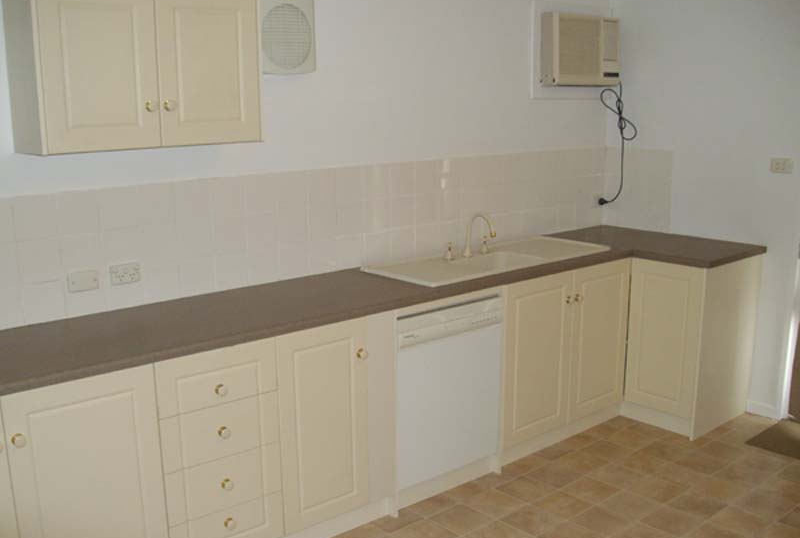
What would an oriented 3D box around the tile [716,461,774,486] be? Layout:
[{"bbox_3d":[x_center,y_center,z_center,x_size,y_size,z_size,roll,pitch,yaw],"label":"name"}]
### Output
[{"bbox_3d":[1.549,0.927,3.743,0.209,0.010,0.187,-10,15,-41],"label":"tile"}]

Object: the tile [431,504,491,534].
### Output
[{"bbox_3d":[0.253,1.020,3.385,0.195,0.010,0.195,-10,15,-40],"label":"tile"}]

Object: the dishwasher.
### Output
[{"bbox_3d":[0.032,0.495,3.678,0.597,0.783,0.566,-10,15,-40],"label":"dishwasher"}]

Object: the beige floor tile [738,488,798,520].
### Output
[{"bbox_3d":[1.521,0.990,3.470,0.195,0.010,0.195,-10,15,-40],"label":"beige floor tile"}]

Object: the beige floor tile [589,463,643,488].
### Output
[{"bbox_3d":[0.990,0.946,3.783,0.203,0.010,0.196,-10,15,-41],"label":"beige floor tile"}]

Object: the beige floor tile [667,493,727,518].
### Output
[{"bbox_3d":[1.242,0.991,3.481,0.195,0.010,0.195,-10,15,-40],"label":"beige floor tile"}]

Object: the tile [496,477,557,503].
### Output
[{"bbox_3d":[0.556,0.972,3.660,0.203,0.010,0.196,-10,15,-41],"label":"tile"}]

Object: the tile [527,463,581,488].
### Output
[{"bbox_3d":[0.701,0.938,3.770,0.195,0.010,0.195,-10,15,-40],"label":"tile"}]

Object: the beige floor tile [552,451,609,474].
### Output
[{"bbox_3d":[0.859,0.919,3.926,0.203,0.010,0.196,-10,15,-41],"label":"beige floor tile"}]

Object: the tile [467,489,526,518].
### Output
[{"bbox_3d":[0.405,0.998,3.526,0.203,0.010,0.196,-10,15,-41],"label":"tile"}]

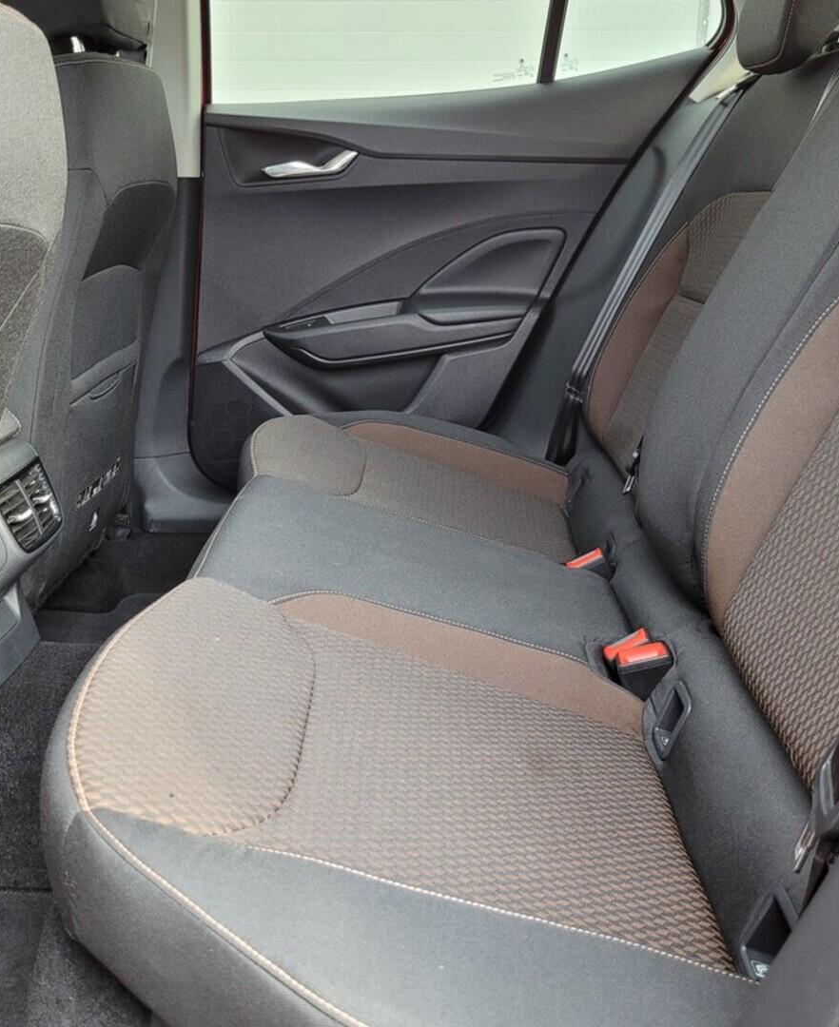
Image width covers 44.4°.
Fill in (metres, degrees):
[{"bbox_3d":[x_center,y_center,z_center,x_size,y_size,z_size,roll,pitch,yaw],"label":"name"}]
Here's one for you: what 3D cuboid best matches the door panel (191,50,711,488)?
[{"bbox_3d":[0.024,-0.371,1.692,0.840,0.720,0.120,0,19,-1],"label":"door panel"}]

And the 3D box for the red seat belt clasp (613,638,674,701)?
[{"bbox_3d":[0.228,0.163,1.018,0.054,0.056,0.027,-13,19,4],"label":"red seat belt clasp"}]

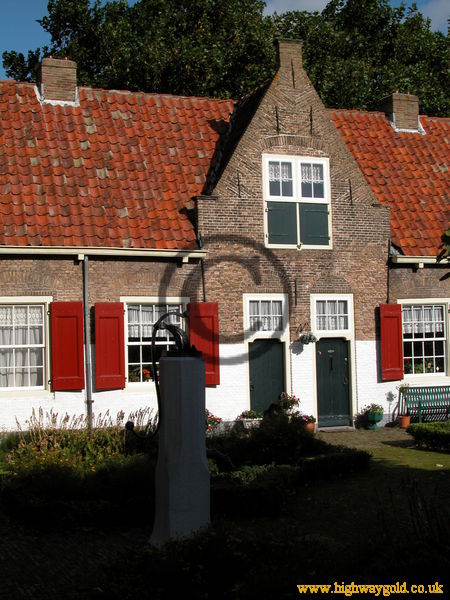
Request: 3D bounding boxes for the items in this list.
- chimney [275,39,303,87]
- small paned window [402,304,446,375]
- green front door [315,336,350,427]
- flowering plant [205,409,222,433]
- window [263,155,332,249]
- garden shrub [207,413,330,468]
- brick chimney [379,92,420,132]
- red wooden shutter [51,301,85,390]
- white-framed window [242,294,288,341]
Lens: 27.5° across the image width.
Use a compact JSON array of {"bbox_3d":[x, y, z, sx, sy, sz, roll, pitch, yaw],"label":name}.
[{"bbox_3d":[1.342,-5.012,19.431,0.472,0.878,0.320,0,-3,-22],"label":"chimney"},{"bbox_3d":[4.392,0.866,20.211,1.017,1.549,0.090,0,-3,-22],"label":"small paned window"},{"bbox_3d":[2.299,1.725,19.321,0.743,1.814,0.070,0,-3,-22],"label":"green front door"},{"bbox_3d":[-0.234,2.308,17.595,0.380,0.460,0.360,0,-3,-24],"label":"flowering plant"},{"bbox_3d":[1.518,-2.041,19.097,1.615,1.964,0.140,0,-3,-24],"label":"window"},{"bbox_3d":[0.616,1.988,13.000,1.550,0.760,1.150,0,-3,-24],"label":"garden shrub"},{"bbox_3d":[4.515,-4.840,23.792,0.799,0.806,0.680,0,-3,-22],"label":"brick chimney"},{"bbox_3d":[-2.893,0.853,16.898,0.593,1.602,0.050,-1,-3,-19],"label":"red wooden shutter"},{"bbox_3d":[0.828,0.358,18.721,0.946,0.974,0.120,0,-3,-22],"label":"white-framed window"}]

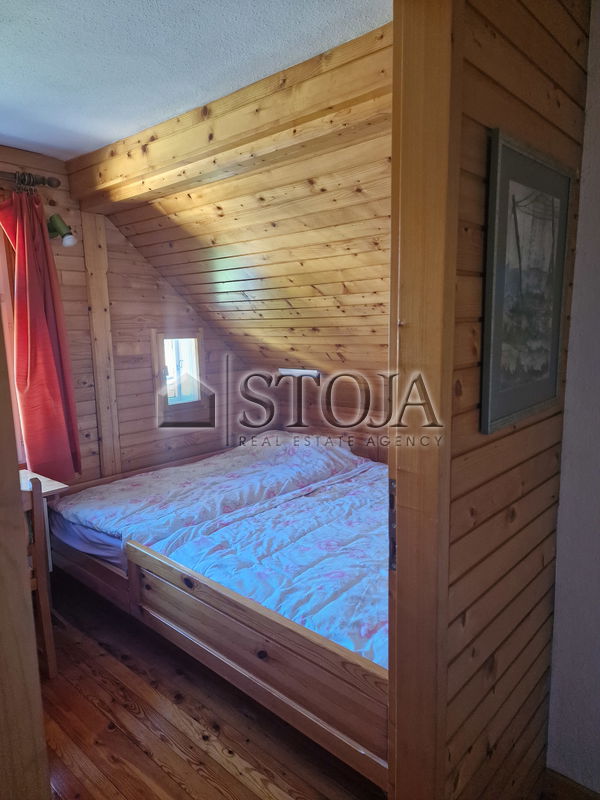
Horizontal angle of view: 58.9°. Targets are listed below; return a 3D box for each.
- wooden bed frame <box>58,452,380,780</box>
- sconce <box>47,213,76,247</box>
[{"bbox_3d":[-0.050,0.762,2.683,2.260,0.540,1.450,7,12,42],"label":"wooden bed frame"},{"bbox_3d":[-1.234,-0.877,2.742,0.144,0.145,0.103,7,12,42],"label":"sconce"}]

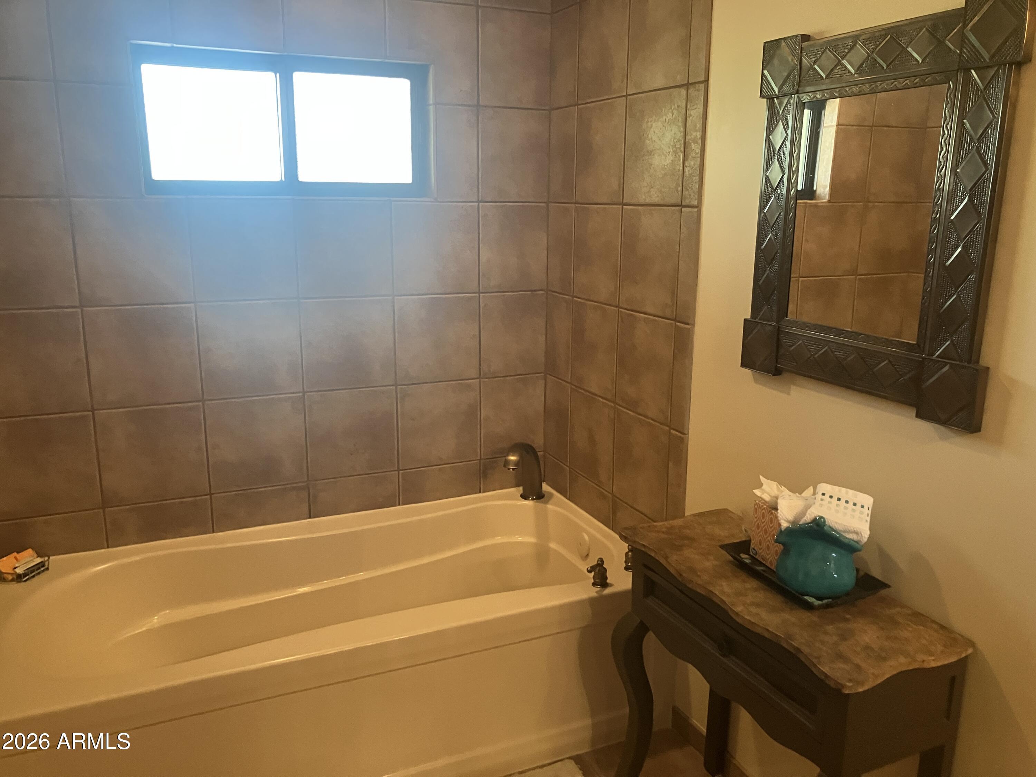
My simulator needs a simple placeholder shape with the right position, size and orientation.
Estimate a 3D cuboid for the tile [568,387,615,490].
[{"bbox_3d":[0.254,0.171,2.891,0.010,0.310,0.310,-5,14,-23],"label":"tile"}]

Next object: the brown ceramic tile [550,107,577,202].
[{"bbox_3d":[0.156,-0.792,2.855,0.010,0.304,0.191,-5,14,-23],"label":"brown ceramic tile"}]

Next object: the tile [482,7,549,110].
[{"bbox_3d":[-0.008,-1.107,2.825,0.263,0.305,0.010,-5,14,-24],"label":"tile"}]

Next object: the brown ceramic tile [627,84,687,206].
[{"bbox_3d":[0.387,-0.677,2.368,0.010,0.305,0.302,-5,14,-24],"label":"brown ceramic tile"}]

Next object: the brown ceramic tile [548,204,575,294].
[{"bbox_3d":[0.153,-0.490,2.925,0.010,0.304,0.191,-5,14,-23],"label":"brown ceramic tile"}]

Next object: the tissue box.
[{"bbox_3d":[0.600,0.321,1.855,0.112,0.128,0.112,-5,14,-24],"label":"tissue box"}]

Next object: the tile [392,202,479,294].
[{"bbox_3d":[-0.281,-0.485,2.895,0.310,0.310,0.010,-5,14,-23],"label":"tile"}]

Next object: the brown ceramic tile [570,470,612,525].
[{"bbox_3d":[0.251,0.381,2.904,0.010,0.126,0.302,-5,14,-24],"label":"brown ceramic tile"}]

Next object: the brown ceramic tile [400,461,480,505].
[{"bbox_3d":[-0.287,0.343,3.042,0.305,0.123,0.010,-5,14,-24],"label":"brown ceramic tile"}]

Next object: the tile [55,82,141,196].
[{"bbox_3d":[-1.179,-0.697,2.385,0.191,0.305,0.010,-5,14,-24],"label":"tile"}]

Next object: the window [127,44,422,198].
[{"bbox_3d":[-0.706,-0.815,2.628,0.891,0.424,0.080,-5,14,-24],"label":"window"}]

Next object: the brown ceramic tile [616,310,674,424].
[{"bbox_3d":[0.379,-0.068,2.491,0.010,0.304,0.306,-5,14,-23],"label":"brown ceramic tile"}]

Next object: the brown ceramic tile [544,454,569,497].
[{"bbox_3d":[0.148,0.333,3.170,0.010,0.123,0.191,-5,14,-23],"label":"brown ceramic tile"}]

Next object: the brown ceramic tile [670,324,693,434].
[{"bbox_3d":[0.466,-0.028,2.361,0.010,0.310,0.075,-5,14,-23],"label":"brown ceramic tile"}]

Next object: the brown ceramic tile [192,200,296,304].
[{"bbox_3d":[-0.859,-0.432,2.644,0.310,0.310,0.010,-5,14,-23],"label":"brown ceramic tile"}]

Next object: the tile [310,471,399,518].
[{"bbox_3d":[-0.579,0.373,2.964,0.310,0.123,0.010,-5,14,-23],"label":"tile"}]

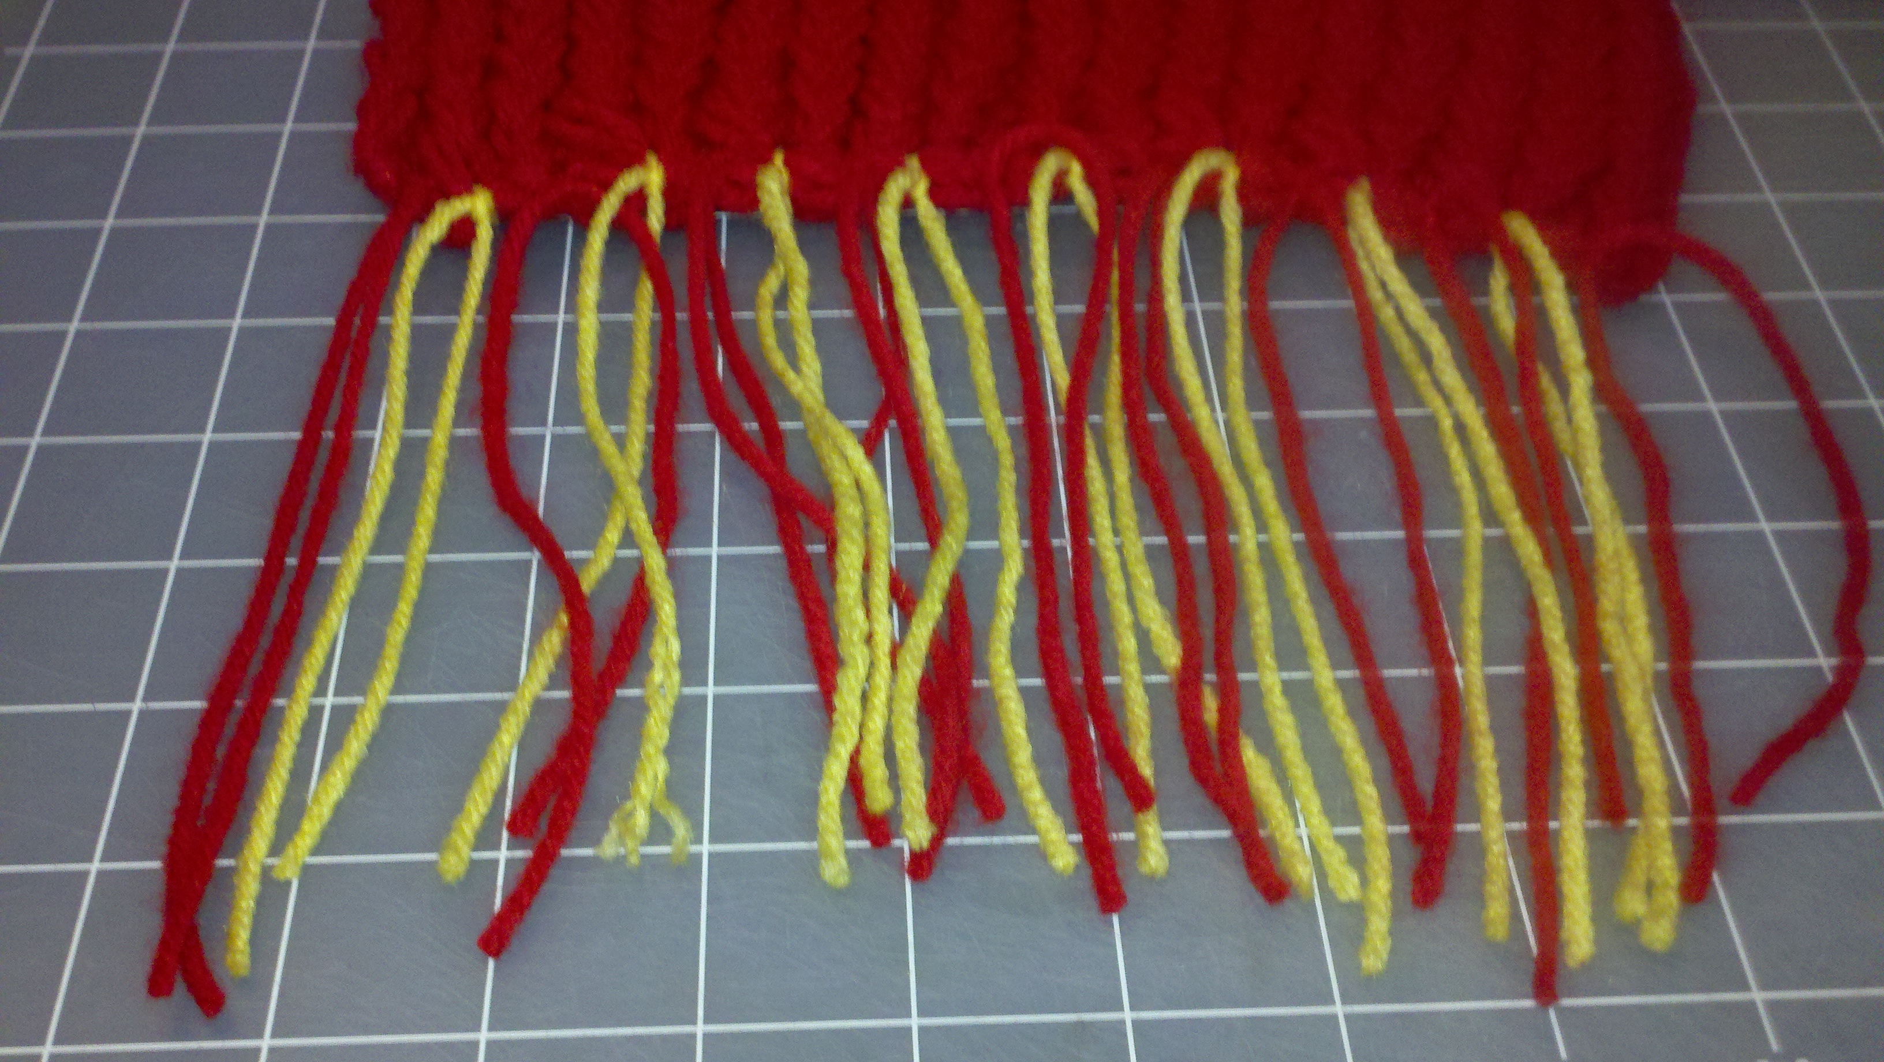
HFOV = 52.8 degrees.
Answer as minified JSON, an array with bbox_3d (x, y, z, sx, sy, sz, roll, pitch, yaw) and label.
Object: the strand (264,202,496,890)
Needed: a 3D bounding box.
[{"bbox_3d":[-0.075,-0.006,0.270,0.009,0.011,0.121,3,50,1],"label":"strand"}]

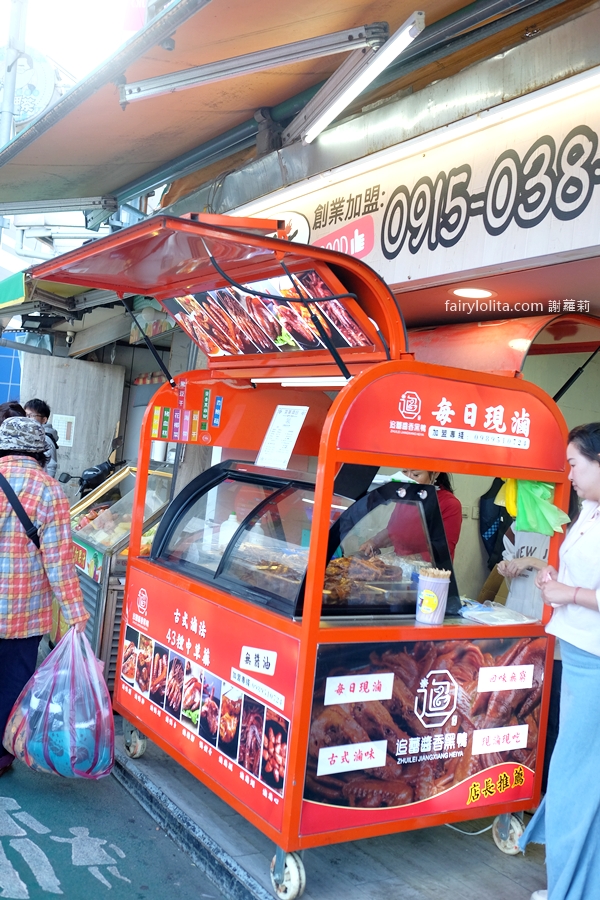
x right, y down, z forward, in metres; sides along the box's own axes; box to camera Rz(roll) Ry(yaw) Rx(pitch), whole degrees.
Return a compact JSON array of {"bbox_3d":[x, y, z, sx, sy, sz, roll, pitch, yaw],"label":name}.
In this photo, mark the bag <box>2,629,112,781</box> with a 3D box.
[{"bbox_3d":[-0.969,1.026,3.570,0.445,0.585,0.370,6,-1,-15],"label":"bag"}]

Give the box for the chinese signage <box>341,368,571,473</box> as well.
[{"bbox_3d":[0.561,-0.097,2.993,1.026,0.281,0.020,6,-1,-32],"label":"chinese signage"}]

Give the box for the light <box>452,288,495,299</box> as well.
[{"bbox_3d":[0.674,-0.614,3.401,0.160,0.025,0.160,6,-1,-32],"label":"light"}]

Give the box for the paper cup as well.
[{"bbox_3d":[0.456,0.514,3.026,0.112,0.165,0.112,6,-1,0],"label":"paper cup"}]

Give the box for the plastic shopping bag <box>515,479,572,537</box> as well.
[{"bbox_3d":[0.884,0.211,3.190,0.180,0.195,0.110,6,-1,-32],"label":"plastic shopping bag"}]

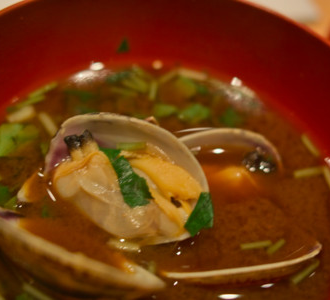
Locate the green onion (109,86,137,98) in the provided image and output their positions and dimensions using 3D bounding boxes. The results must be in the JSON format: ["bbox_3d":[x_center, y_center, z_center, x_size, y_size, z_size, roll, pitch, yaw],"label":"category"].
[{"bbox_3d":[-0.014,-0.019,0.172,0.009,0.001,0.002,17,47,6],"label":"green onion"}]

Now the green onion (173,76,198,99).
[{"bbox_3d":[0.007,-0.021,0.177,0.008,0.003,0.010,-26,57,-29],"label":"green onion"}]

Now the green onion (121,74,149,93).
[{"bbox_3d":[-0.010,-0.023,0.178,0.010,0.003,0.005,28,50,17],"label":"green onion"}]

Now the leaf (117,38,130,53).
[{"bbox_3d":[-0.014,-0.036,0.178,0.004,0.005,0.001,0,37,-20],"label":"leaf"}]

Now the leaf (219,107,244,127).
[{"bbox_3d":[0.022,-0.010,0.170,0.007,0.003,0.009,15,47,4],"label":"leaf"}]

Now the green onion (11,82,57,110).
[{"bbox_3d":[-0.043,-0.017,0.168,0.004,0.003,0.018,39,54,24],"label":"green onion"}]

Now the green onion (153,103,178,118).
[{"bbox_3d":[-0.001,-0.014,0.171,0.008,0.003,0.005,-23,55,-27],"label":"green onion"}]

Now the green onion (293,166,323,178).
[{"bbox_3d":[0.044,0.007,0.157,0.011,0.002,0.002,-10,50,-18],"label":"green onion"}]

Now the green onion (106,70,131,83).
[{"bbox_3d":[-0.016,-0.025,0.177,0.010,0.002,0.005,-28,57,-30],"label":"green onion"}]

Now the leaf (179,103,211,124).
[{"bbox_3d":[0.010,-0.012,0.171,0.007,0.004,0.010,25,49,14],"label":"leaf"}]

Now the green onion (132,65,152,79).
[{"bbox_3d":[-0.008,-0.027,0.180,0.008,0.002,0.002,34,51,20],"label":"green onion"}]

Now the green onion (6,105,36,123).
[{"bbox_3d":[-0.045,-0.012,0.163,0.009,0.003,0.004,-32,59,-31],"label":"green onion"}]

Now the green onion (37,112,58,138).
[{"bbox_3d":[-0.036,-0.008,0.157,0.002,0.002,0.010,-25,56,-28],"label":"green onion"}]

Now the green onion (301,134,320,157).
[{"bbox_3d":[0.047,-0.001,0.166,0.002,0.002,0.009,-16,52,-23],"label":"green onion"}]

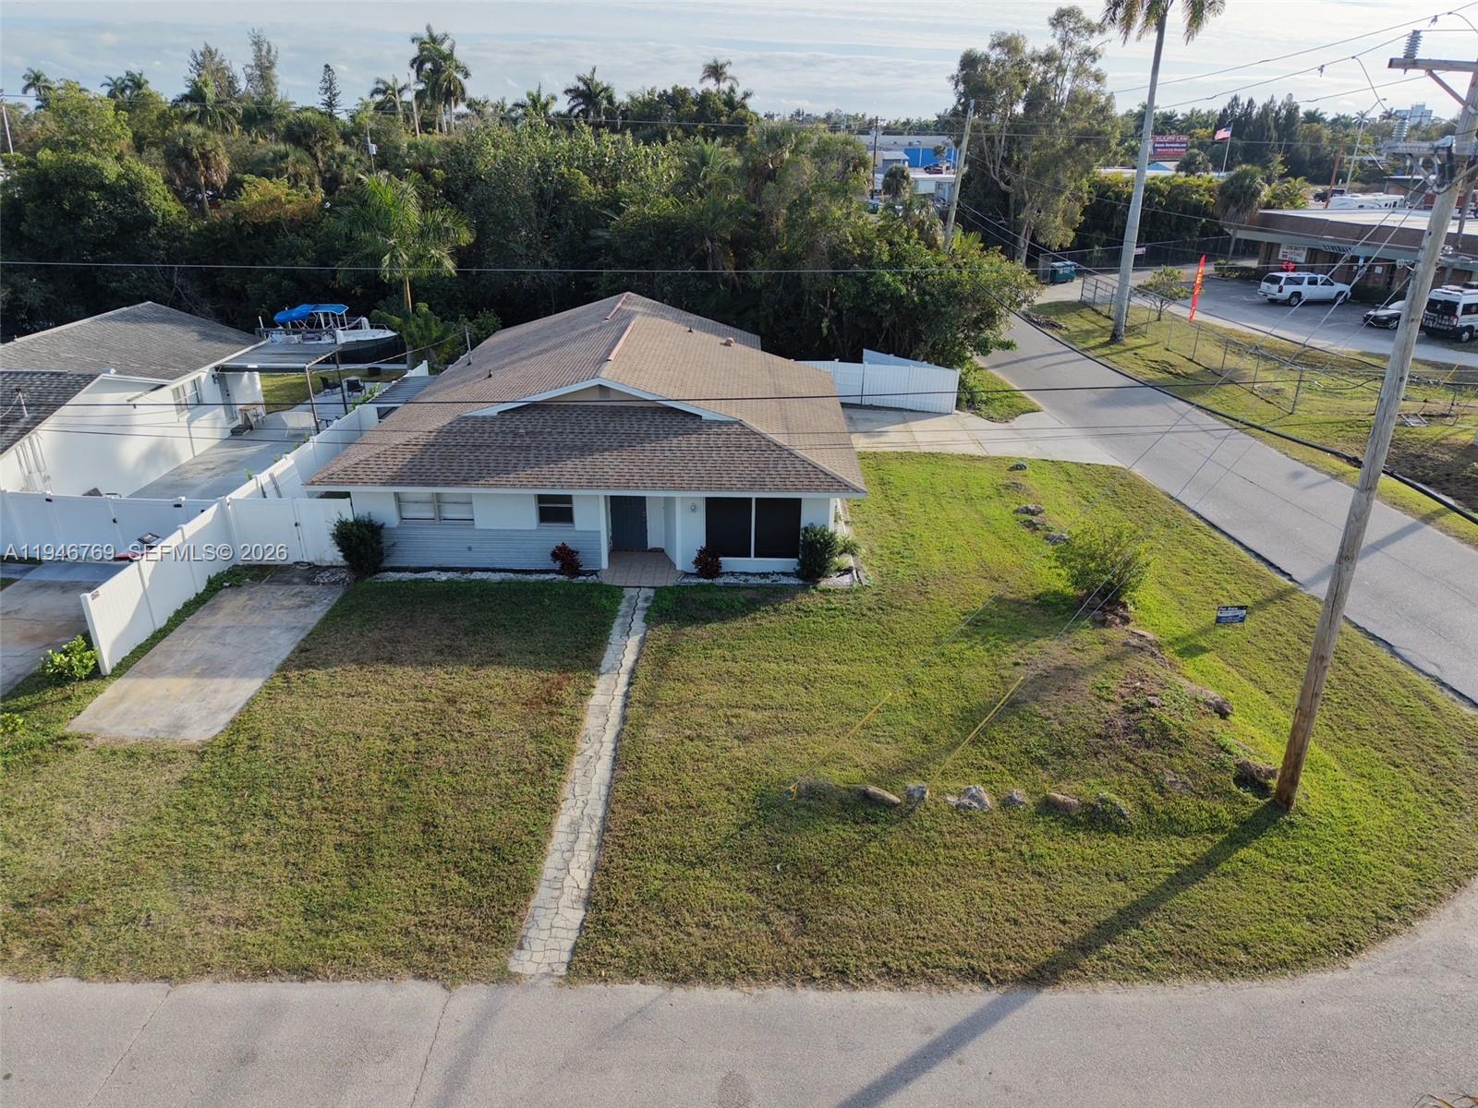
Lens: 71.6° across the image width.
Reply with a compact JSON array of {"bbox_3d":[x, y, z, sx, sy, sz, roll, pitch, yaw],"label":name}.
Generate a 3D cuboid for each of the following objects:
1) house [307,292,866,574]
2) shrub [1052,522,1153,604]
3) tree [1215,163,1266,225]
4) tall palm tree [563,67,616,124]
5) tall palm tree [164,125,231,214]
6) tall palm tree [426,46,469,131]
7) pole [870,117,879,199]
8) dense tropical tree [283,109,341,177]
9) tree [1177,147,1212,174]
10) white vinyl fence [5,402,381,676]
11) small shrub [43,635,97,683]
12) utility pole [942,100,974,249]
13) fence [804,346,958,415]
[{"bbox_3d":[-3.514,-4.835,32.967,13.400,4.200,18.900,0,23,1],"label":"house"},{"bbox_3d":[8.864,0.142,24.468,2.200,1.550,2.100,0,23,1],"label":"shrub"},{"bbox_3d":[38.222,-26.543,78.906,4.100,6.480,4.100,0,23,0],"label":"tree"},{"bbox_3d":[-13.920,-39.504,97.301,4.860,11.930,5.200,0,23,0],"label":"tall palm tree"},{"bbox_3d":[-37.225,-24.711,72.501,4.500,10.250,4.500,0,23,1],"label":"tall palm tree"},{"bbox_3d":[-34.066,-50.645,123.774,5.200,18.390,5.200,0,23,1],"label":"tall palm tree"},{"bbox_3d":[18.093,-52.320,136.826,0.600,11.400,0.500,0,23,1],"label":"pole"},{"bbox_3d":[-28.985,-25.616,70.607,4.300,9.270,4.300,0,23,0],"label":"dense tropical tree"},{"bbox_3d":[51.477,-42.281,117.601,4.200,7.750,4.200,0,23,1],"label":"tree"},{"bbox_3d":[-14.301,-1.506,28.528,9.120,1.850,16.320,1,23,2],"label":"white vinyl fence"},{"bbox_3d":[-13.689,2.047,20.911,1.050,0.820,1.000,0,23,1],"label":"small shrub"},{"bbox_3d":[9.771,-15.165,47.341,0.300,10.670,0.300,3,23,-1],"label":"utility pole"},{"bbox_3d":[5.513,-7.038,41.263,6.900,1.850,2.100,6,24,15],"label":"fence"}]

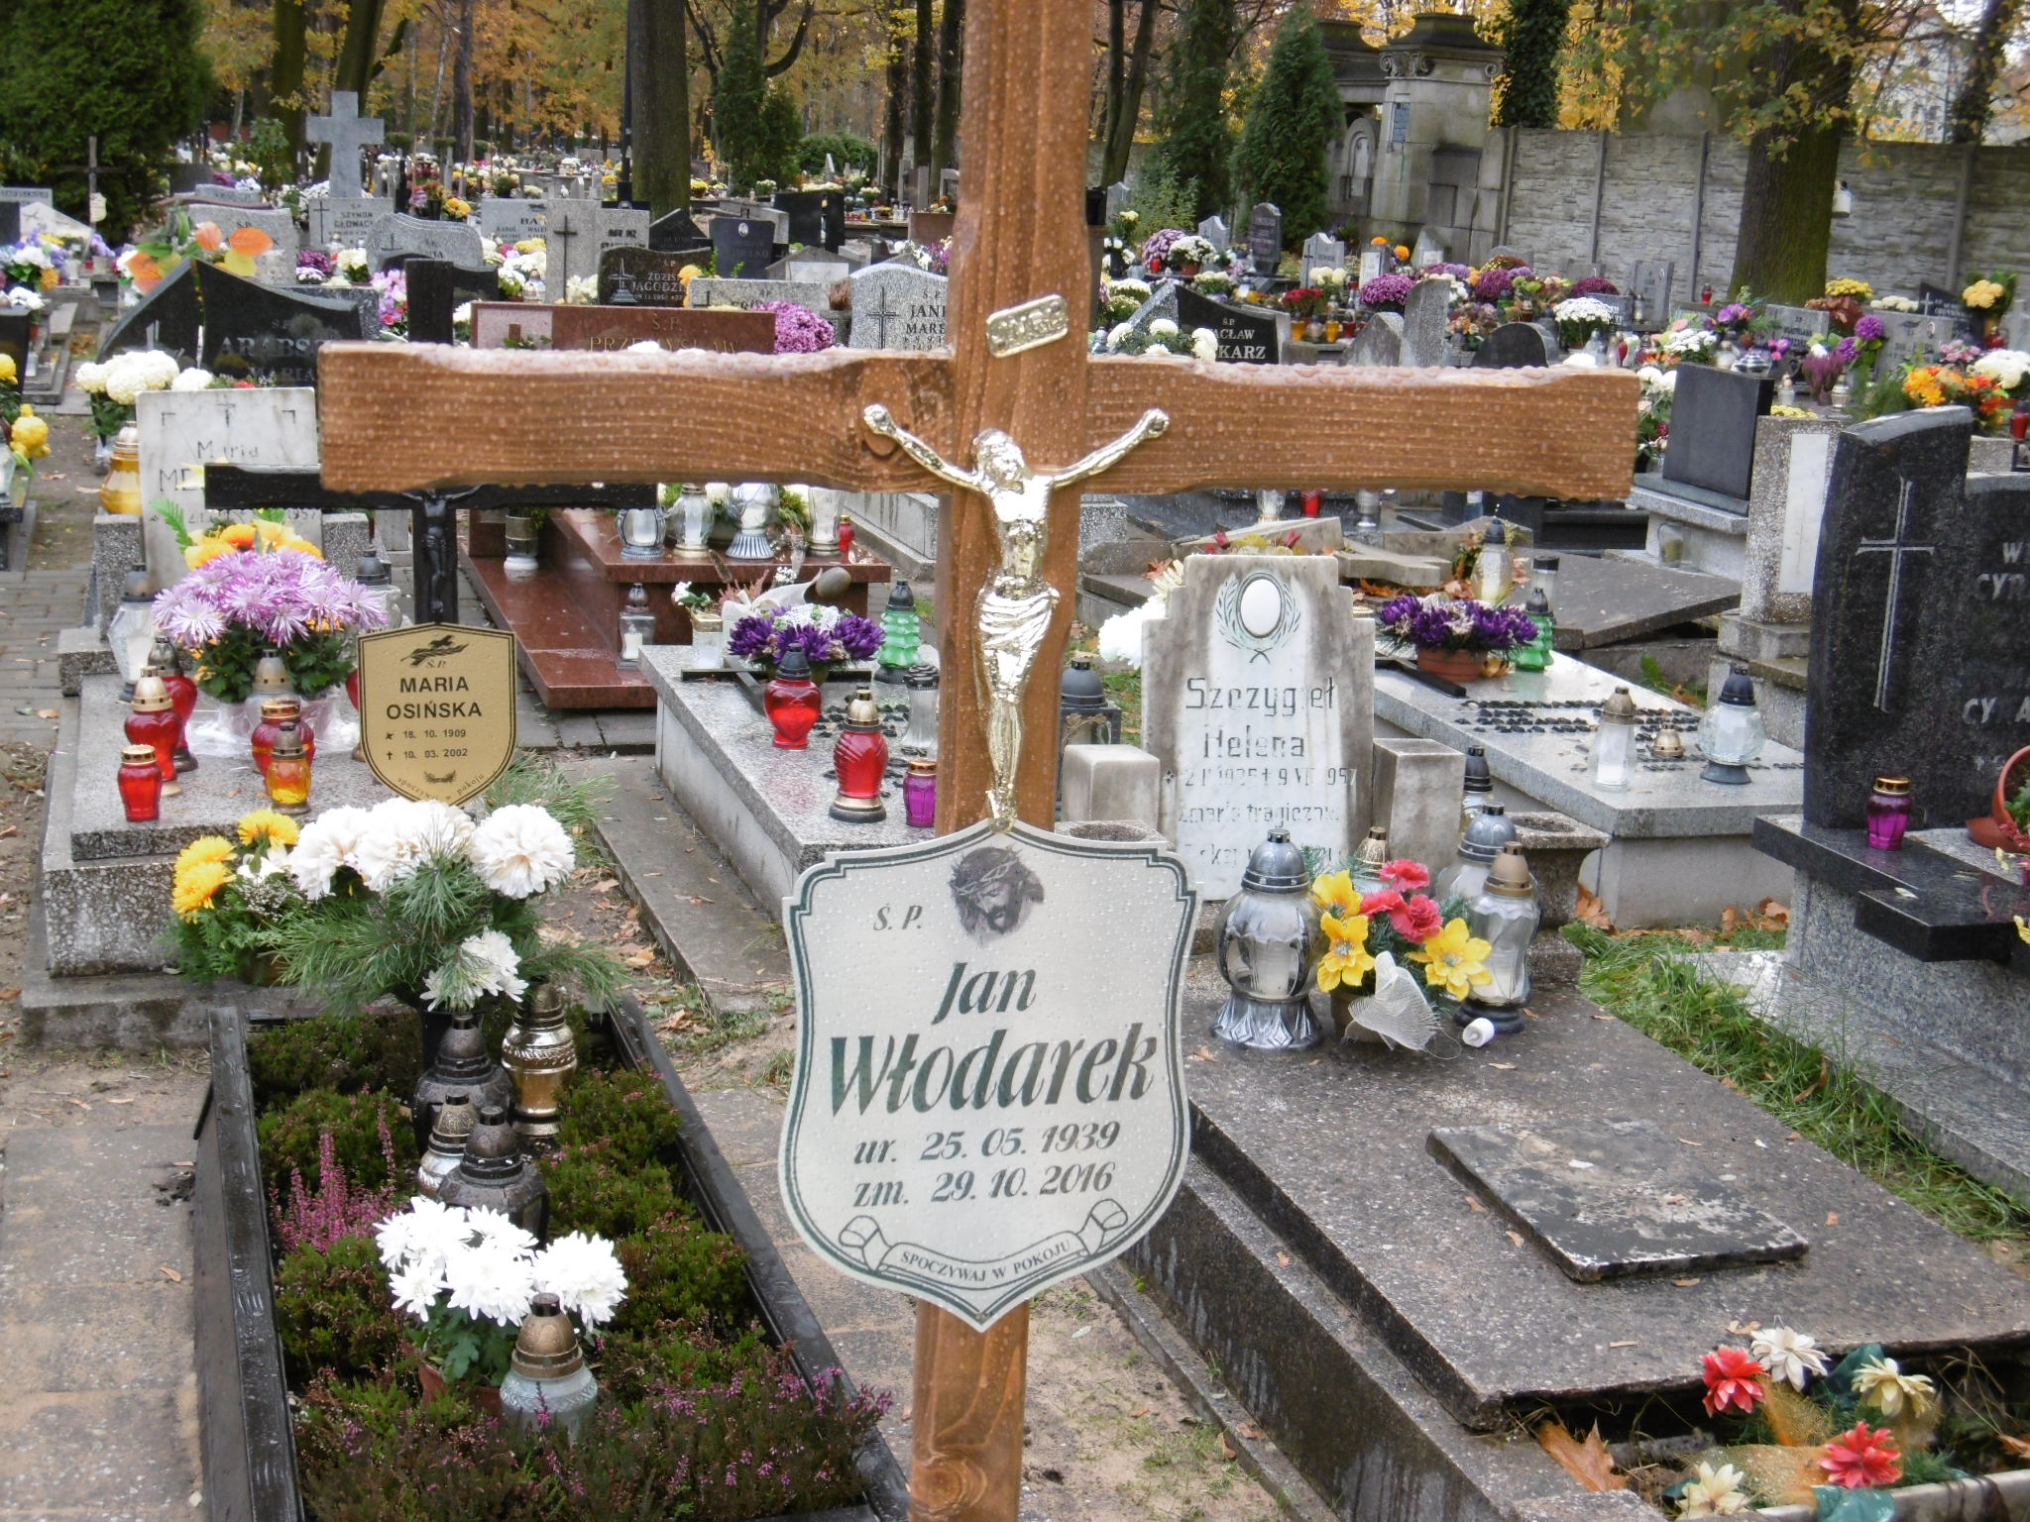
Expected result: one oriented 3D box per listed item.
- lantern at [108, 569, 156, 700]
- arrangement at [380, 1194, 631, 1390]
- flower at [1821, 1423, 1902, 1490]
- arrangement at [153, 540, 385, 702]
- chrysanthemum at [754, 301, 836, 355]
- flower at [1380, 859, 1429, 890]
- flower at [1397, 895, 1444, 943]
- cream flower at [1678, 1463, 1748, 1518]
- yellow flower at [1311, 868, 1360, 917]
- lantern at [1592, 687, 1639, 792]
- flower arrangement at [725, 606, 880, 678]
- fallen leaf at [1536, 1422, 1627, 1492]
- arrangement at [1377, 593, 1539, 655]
[{"bbox_3d":[-1.970,-0.289,6.671,0.131,0.289,0.131,-2,11,-16],"label":"lantern"},{"bbox_3d":[-0.599,0.646,3.460,0.281,0.267,0.281,-1,11,-10],"label":"arrangement"},{"bbox_3d":[0.865,0.711,3.058,0.080,0.060,0.060,6,13,17],"label":"flower"},{"bbox_3d":[-1.480,-0.272,5.932,0.440,0.310,0.400,-1,13,-16],"label":"arrangement"},{"bbox_3d":[-0.797,-1.497,10.400,0.350,0.280,0.330,2,13,-4],"label":"chrysanthemum"},{"bbox_3d":[0.531,0.154,4.070,0.064,0.042,0.060,4,13,7],"label":"flower"},{"bbox_3d":[0.585,0.228,4.320,0.068,0.064,0.055,4,12,8],"label":"flower"},{"bbox_3d":[0.698,0.730,2.990,0.066,0.050,0.055,5,13,14],"label":"cream flower"},{"bbox_3d":[0.432,0.179,4.040,0.063,0.060,0.045,4,13,6],"label":"yellow flower"},{"bbox_3d":[1.337,-0.054,6.632,0.106,0.214,0.106,3,11,11],"label":"lantern"},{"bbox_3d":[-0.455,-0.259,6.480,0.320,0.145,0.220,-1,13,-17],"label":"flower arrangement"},{"bbox_3d":[0.564,0.694,2.980,0.085,0.035,0.100,-1,13,-17],"label":"fallen leaf"},{"bbox_3d":[1.045,-0.323,7.050,0.360,0.145,0.230,-1,13,-17],"label":"arrangement"}]

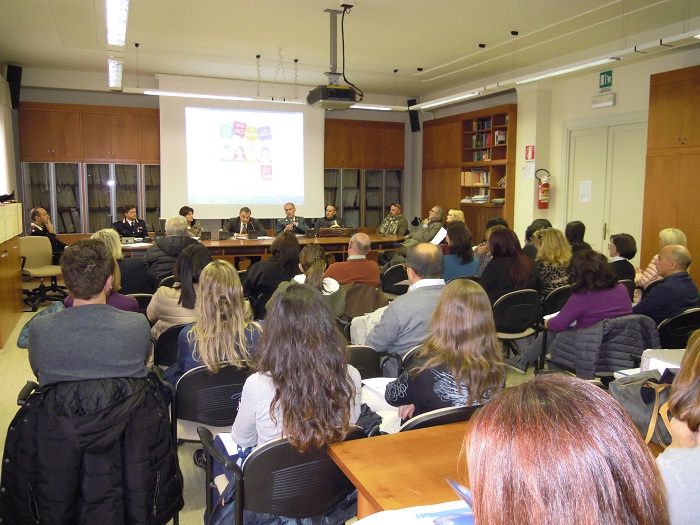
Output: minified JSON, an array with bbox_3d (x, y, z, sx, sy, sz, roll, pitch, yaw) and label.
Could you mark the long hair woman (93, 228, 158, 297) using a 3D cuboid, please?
[{"bbox_3d":[-1.632,0.347,4.112,0.520,1.223,0.780,-3,8,-25],"label":"long hair woman"}]

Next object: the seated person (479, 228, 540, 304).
[{"bbox_3d":[1.030,0.350,4.445,0.500,1.252,0.820,-5,9,-34],"label":"seated person"}]

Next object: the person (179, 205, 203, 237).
[{"bbox_3d":[-2.418,-0.236,8.742,0.500,1.259,0.780,-7,10,-42],"label":"person"}]

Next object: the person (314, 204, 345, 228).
[{"bbox_3d":[-0.359,-0.303,9.346,0.500,1.270,0.800,-1,8,-10],"label":"person"}]

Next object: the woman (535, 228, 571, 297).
[{"bbox_3d":[1.437,0.320,4.544,0.500,1.227,0.780,-4,8,-33],"label":"woman"}]

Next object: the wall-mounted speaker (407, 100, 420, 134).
[{"bbox_3d":[1.312,-3.001,11.647,0.160,0.660,0.150,4,22,27],"label":"wall-mounted speaker"}]

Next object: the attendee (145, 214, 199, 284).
[{"bbox_3d":[-1.645,0.195,5.319,0.560,1.307,0.820,-3,8,-22],"label":"attendee"}]

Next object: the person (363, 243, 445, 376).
[{"bbox_3d":[0.202,0.507,3.127,0.550,1.280,0.820,-4,8,-26],"label":"person"}]

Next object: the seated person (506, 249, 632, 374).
[{"bbox_3d":[1.201,0.481,3.590,0.580,1.210,0.950,-3,8,-22],"label":"seated person"}]

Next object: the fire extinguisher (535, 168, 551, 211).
[{"bbox_3d":[2.749,-1.037,8.043,0.210,0.570,0.180,-2,8,-23],"label":"fire extinguisher"}]

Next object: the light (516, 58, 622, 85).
[{"bbox_3d":[2.118,-1.997,5.808,0.140,0.090,1.510,-2,8,-23],"label":"light"}]

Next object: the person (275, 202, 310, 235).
[{"bbox_3d":[-0.940,-0.286,9.102,0.540,1.300,0.800,-2,8,-14],"label":"person"}]

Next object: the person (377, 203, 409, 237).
[{"bbox_3d":[0.728,-0.410,10.286,0.550,1.283,0.700,5,8,33],"label":"person"}]

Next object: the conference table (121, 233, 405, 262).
[{"bbox_3d":[-1.375,0.060,8.476,4.600,0.760,1.100,-3,8,-22],"label":"conference table"}]

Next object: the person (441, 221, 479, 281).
[{"bbox_3d":[0.829,0.236,5.138,0.500,1.244,0.780,-4,8,-35],"label":"person"}]

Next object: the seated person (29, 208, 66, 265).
[{"bbox_3d":[-4.243,-0.180,8.322,0.850,1.241,0.550,-3,8,-24],"label":"seated person"}]

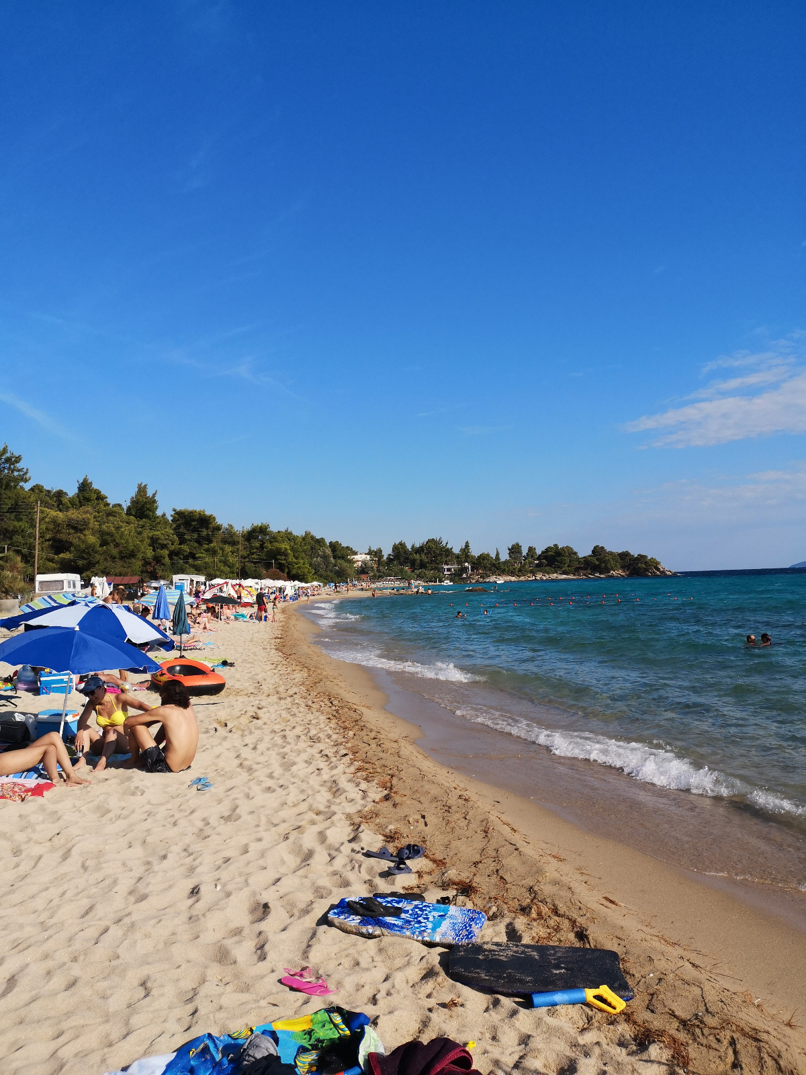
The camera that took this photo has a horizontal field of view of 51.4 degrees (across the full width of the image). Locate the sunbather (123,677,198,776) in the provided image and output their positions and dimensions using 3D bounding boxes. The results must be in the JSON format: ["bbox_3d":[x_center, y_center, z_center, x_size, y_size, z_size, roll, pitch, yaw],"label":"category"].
[{"bbox_3d":[-2.219,1.694,7.646,0.680,0.820,0.450,-4,-3,29],"label":"sunbather"}]

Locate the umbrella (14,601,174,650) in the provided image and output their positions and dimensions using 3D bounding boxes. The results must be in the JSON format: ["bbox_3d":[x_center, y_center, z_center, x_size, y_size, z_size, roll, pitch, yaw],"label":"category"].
[{"bbox_3d":[-3.873,1.564,10.361,2.100,1.530,2.100,8,-3,1],"label":"umbrella"}]

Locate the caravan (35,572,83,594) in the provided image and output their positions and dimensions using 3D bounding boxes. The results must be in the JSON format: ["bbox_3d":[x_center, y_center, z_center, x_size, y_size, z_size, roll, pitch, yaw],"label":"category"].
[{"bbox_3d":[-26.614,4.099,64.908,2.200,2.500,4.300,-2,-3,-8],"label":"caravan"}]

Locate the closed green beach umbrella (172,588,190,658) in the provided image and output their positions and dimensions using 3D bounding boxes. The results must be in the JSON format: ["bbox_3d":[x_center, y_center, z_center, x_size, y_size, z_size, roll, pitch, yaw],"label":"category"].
[{"bbox_3d":[-5.462,2.111,20.633,0.460,1.680,0.460,-2,-3,0],"label":"closed green beach umbrella"}]

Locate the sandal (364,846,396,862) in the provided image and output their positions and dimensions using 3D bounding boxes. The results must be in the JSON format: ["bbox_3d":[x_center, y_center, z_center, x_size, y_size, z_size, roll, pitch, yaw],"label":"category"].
[{"bbox_3d":[-0.127,1.939,5.138,0.250,0.075,0.095,-4,-4,35],"label":"sandal"}]

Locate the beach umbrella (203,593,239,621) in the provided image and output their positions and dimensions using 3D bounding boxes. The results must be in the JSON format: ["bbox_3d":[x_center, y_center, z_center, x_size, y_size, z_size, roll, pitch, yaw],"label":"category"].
[{"bbox_3d":[-9.551,3.690,43.768,1.830,1.410,1.830,-2,-3,0],"label":"beach umbrella"}]

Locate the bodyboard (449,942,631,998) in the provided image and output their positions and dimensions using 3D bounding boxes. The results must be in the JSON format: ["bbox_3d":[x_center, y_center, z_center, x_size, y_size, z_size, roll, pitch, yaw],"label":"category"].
[{"bbox_3d":[0.573,1.838,3.568,0.770,0.065,0.410,-3,-3,11],"label":"bodyboard"}]

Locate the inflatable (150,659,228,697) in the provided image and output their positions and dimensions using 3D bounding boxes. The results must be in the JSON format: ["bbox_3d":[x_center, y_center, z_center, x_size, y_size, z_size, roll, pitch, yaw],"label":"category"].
[{"bbox_3d":[-3.525,2.262,13.707,1.000,0.420,1.850,-1,-3,-19],"label":"inflatable"}]

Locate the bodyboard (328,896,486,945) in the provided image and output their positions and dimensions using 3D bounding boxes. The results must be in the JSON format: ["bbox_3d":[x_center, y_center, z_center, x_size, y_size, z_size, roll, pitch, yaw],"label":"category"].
[{"bbox_3d":[0.024,1.886,4.132,0.820,0.065,0.410,-3,-3,22],"label":"bodyboard"}]

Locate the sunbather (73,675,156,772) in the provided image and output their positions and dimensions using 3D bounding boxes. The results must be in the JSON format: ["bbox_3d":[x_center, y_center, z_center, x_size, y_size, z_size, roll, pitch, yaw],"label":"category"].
[{"bbox_3d":[-2.742,1.745,7.995,0.640,0.800,0.780,-3,-3,14],"label":"sunbather"}]

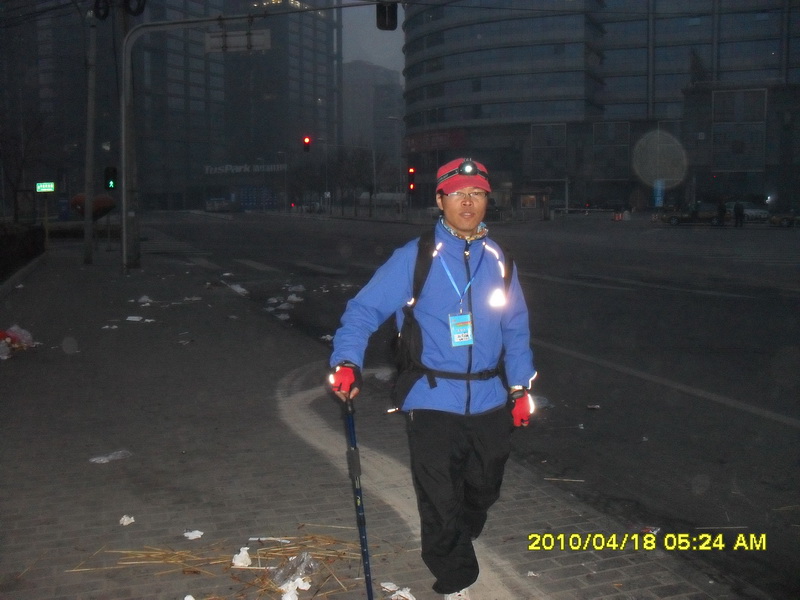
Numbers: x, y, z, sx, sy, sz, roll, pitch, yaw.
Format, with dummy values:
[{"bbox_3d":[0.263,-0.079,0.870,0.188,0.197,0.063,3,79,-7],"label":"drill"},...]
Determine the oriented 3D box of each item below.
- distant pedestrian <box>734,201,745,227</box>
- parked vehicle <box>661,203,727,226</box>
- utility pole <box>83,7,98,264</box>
[{"bbox_3d":[21.951,-5.573,52.300,0.540,1.700,0.350,3,7,22],"label":"distant pedestrian"},{"bbox_3d":[20.233,-5.855,55.200,4.550,1.460,1.760,3,7,22],"label":"parked vehicle"},{"bbox_3d":[-7.711,-4.019,20.190,0.220,6.280,0.220,1,7,-21],"label":"utility pole"}]

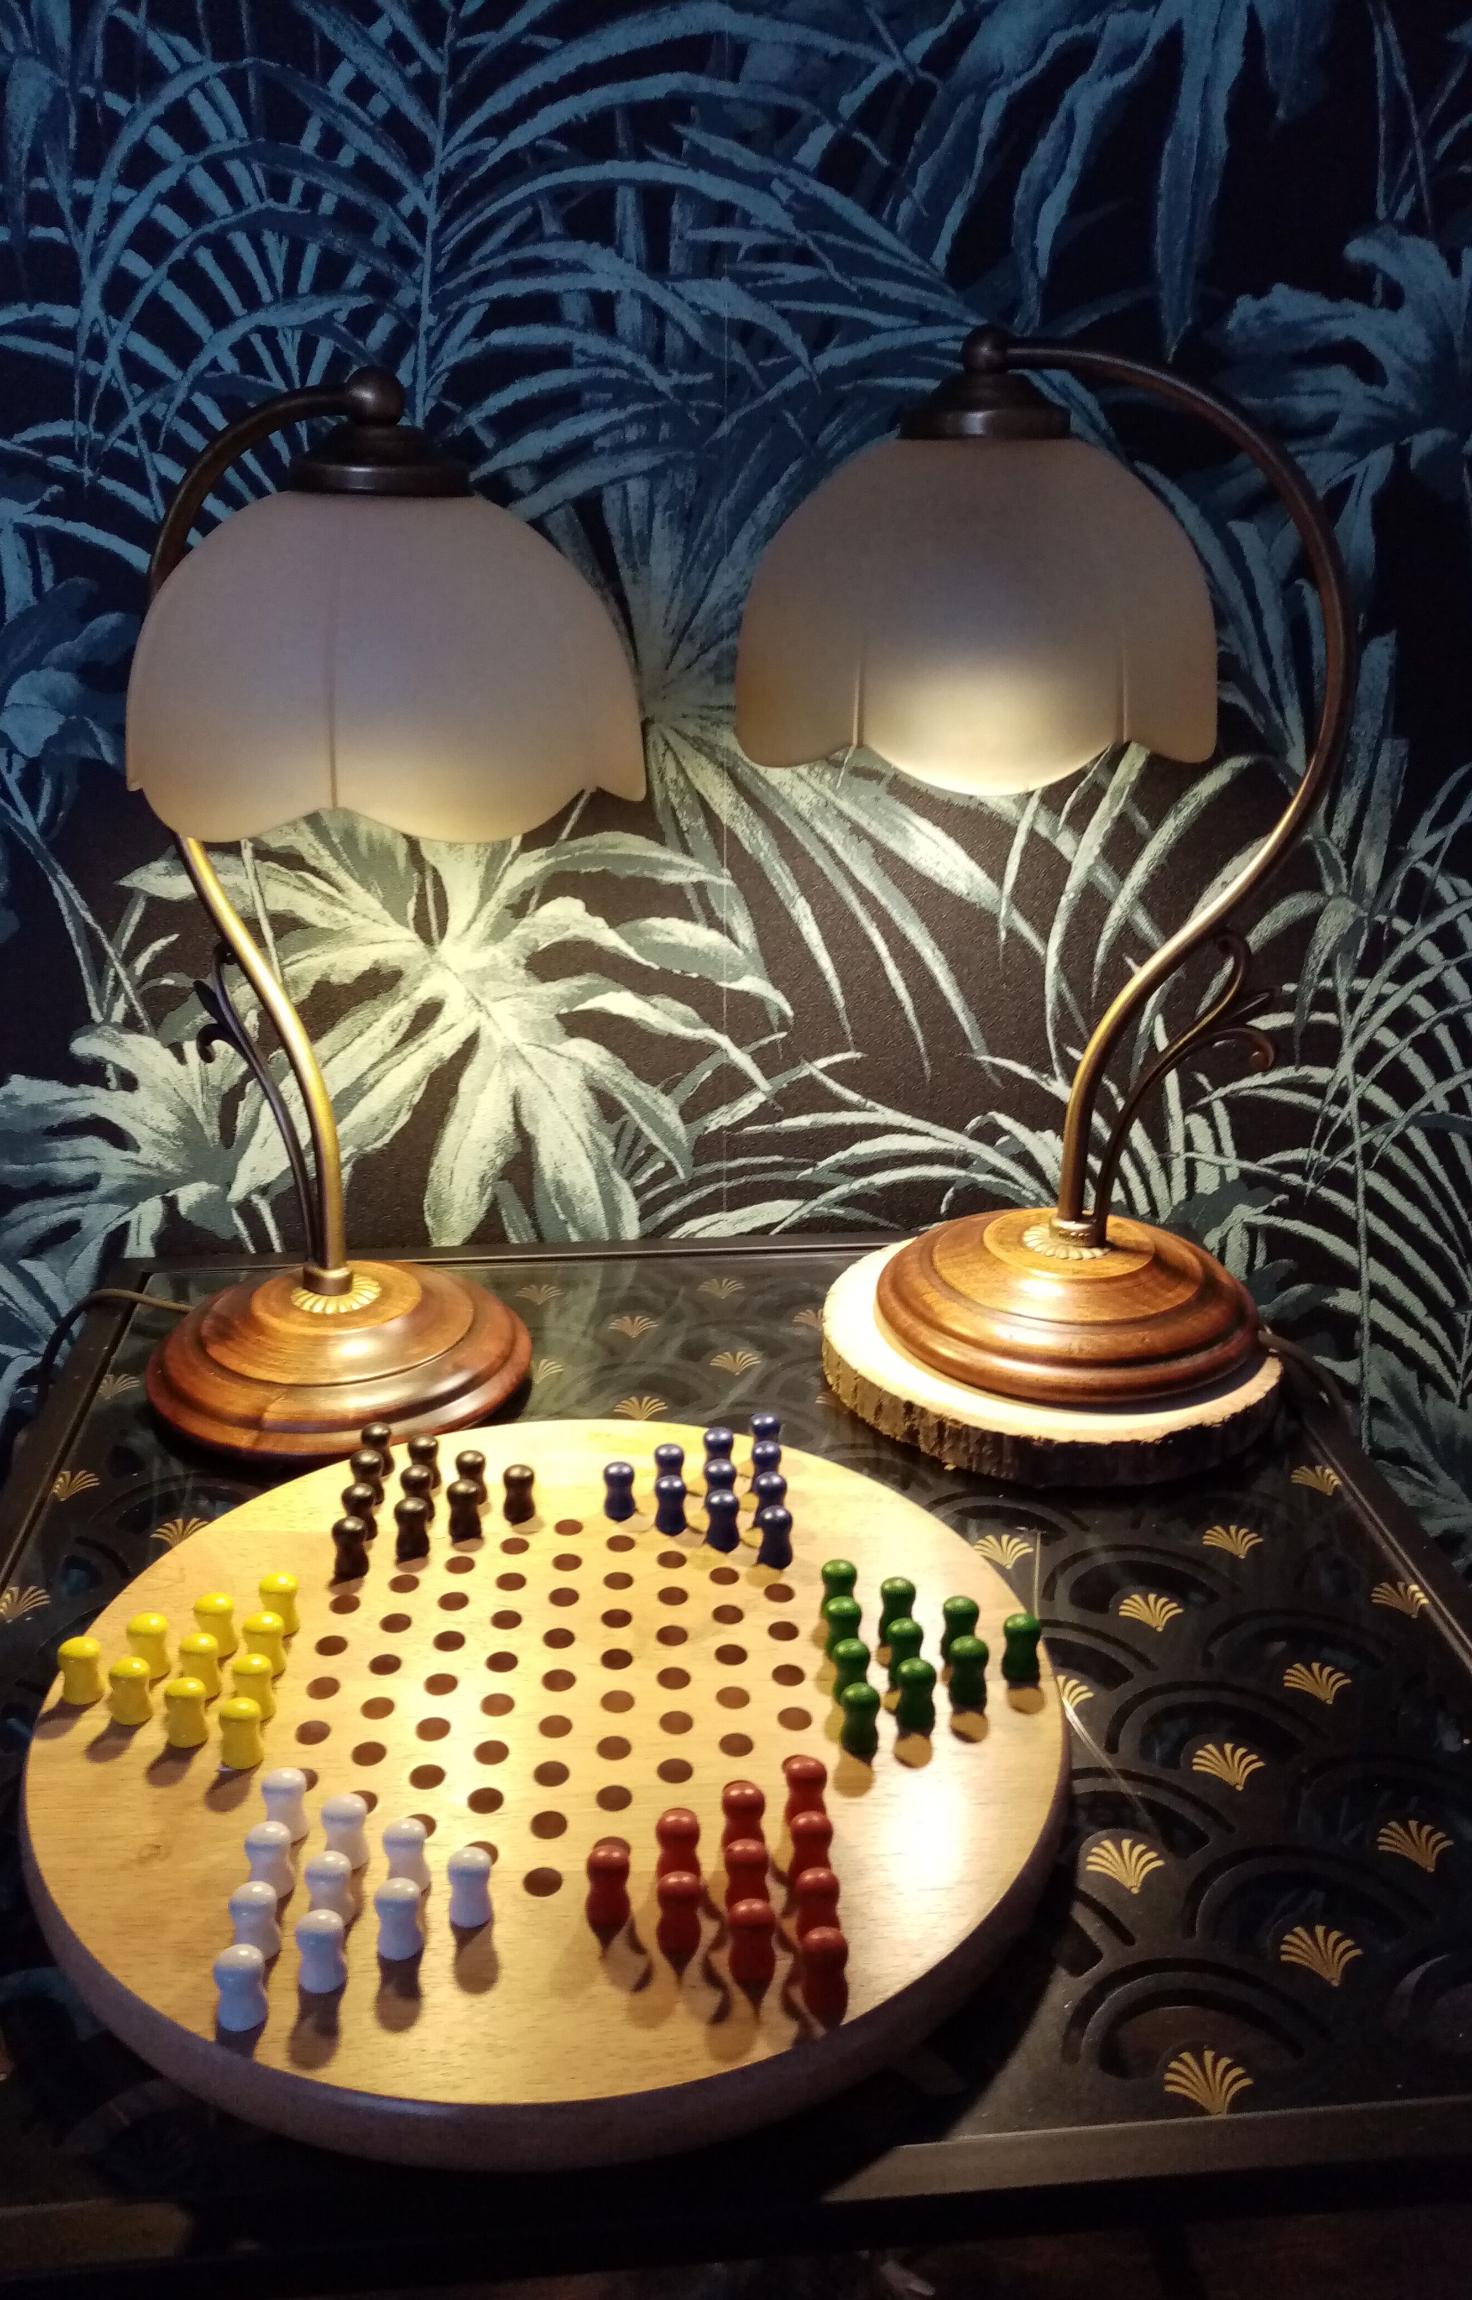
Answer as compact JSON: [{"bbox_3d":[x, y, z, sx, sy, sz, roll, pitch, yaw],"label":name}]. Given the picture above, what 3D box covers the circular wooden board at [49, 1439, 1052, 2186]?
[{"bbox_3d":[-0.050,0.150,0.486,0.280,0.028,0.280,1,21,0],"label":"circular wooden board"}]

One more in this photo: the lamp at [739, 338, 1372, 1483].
[{"bbox_3d":[0.106,-0.094,0.635,0.219,0.380,0.178,10,23,23],"label":"lamp"}]

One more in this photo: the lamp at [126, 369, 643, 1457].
[{"bbox_3d":[-0.129,-0.073,0.602,0.213,0.361,0.170,15,25,33],"label":"lamp"}]

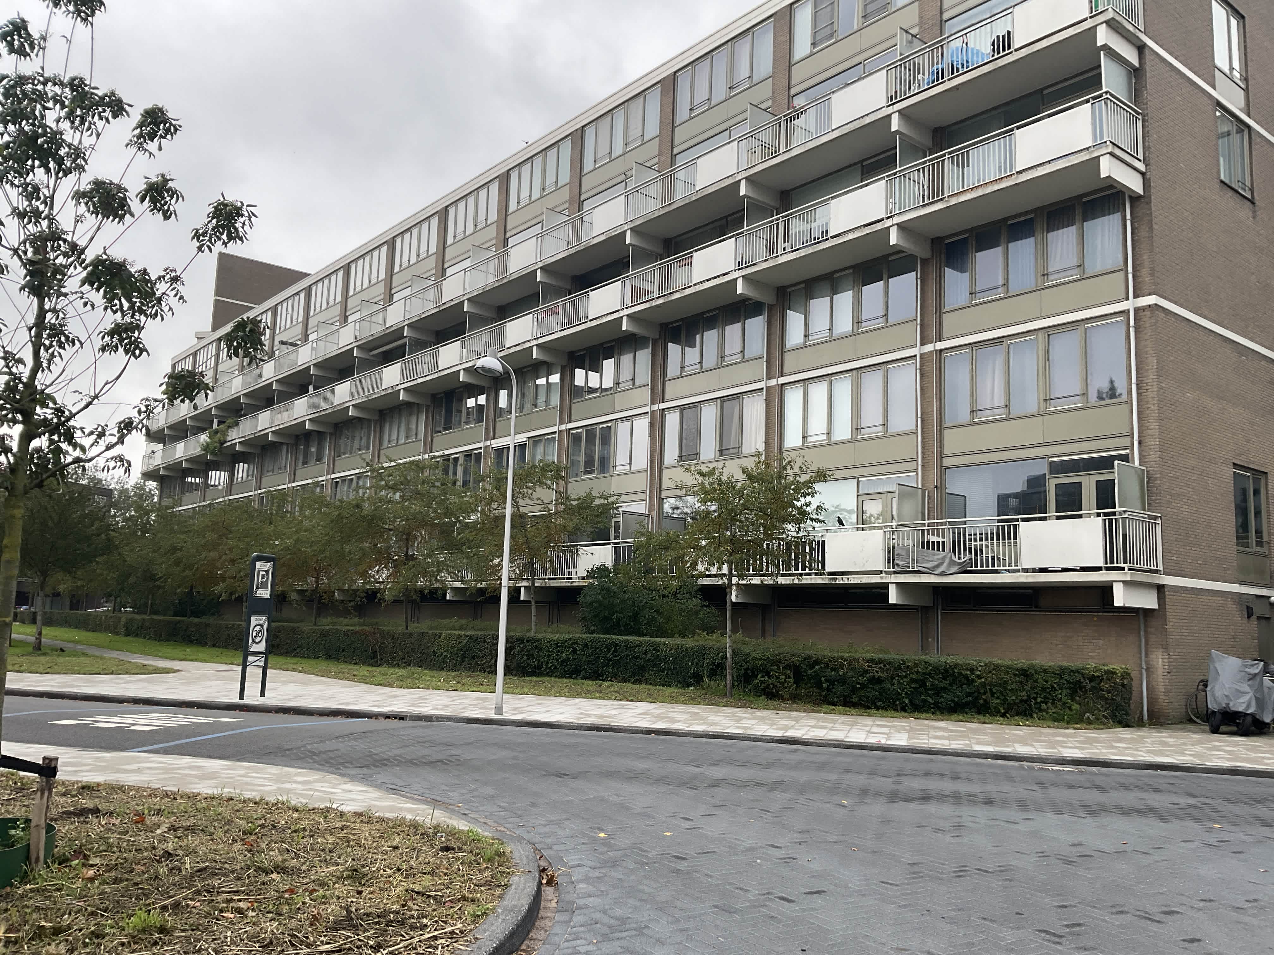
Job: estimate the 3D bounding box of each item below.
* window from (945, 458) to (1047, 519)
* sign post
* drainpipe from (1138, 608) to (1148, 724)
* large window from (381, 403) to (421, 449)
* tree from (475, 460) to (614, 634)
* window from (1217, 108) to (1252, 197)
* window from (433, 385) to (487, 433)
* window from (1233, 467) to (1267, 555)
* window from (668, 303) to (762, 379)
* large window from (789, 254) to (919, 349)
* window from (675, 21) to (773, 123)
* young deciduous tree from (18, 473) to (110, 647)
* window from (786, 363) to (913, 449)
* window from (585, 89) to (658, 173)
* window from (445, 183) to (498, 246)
[{"bbox_3d":[7.987,0.526,23.850,0.150,1.689,2.606,8,-10,-38],"label":"window"},{"bbox_3d":[-6.341,2.485,17.891,0.090,2.410,0.520,-1,-9,24],"label":"sign post"},{"bbox_3d":[9.665,3.570,20.319,0.090,2.179,0.090,8,-10,-38],"label":"drainpipe"},{"bbox_3d":[-10.585,-2.403,48.115,0.150,1.760,4.300,8,-10,-38],"label":"large window"},{"bbox_3d":[-2.546,2.491,29.515,3.750,5.900,3.700,3,-8,-5],"label":"tree"},{"bbox_3d":[13.611,-7.341,24.344,1.752,1.699,0.150,8,-10,-38],"label":"window"},{"bbox_3d":[-7.119,-2.745,42.689,0.150,1.670,4.090,8,-10,-38],"label":"window"},{"bbox_3d":[13.244,0.714,23.070,1.620,1.760,0.150,9,-10,-38],"label":"window"},{"bbox_3d":[2.274,-4.060,31.395,0.150,1.690,4.260,9,-10,-38],"label":"window"},{"bbox_3d":[5.407,-4.505,27.379,0.150,1.670,4.270,8,-10,-38],"label":"large window"},{"bbox_3d":[2.623,-12.248,32.575,0.150,1.710,4.260,9,-10,-38],"label":"window"},{"bbox_3d":[-18.384,2.640,33.900,3.100,5.500,3.100,9,-10,-38],"label":"young deciduous tree"},{"bbox_3d":[5.322,-1.770,27.053,0.150,1.700,4.260,9,-10,-38],"label":"window"},{"bbox_3d":[-0.587,-12.046,37.190,0.150,1.760,4.300,8,-10,-38],"label":"window"},{"bbox_3d":[-7.034,-11.169,45.252,0.150,1.760,4.300,8,-10,-38],"label":"window"}]

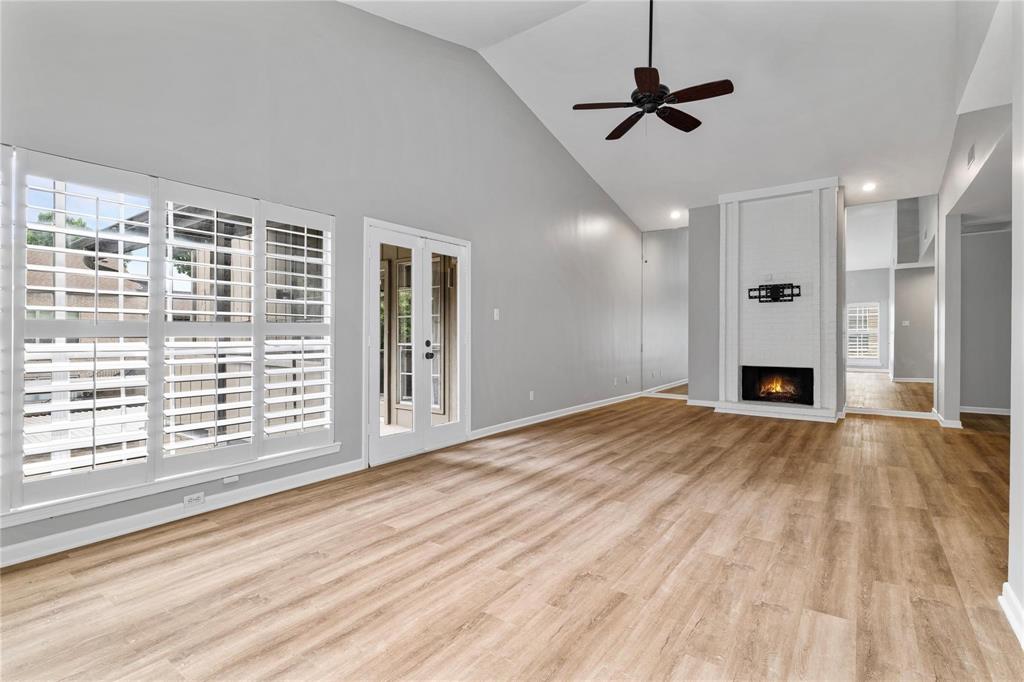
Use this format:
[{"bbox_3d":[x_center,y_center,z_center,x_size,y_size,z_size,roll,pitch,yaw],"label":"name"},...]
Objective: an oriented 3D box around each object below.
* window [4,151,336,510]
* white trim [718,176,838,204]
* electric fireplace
[{"bbox_3d":[-1.895,-0.068,2.837,0.100,1.750,1.698,1,1,38],"label":"window"},{"bbox_3d":[3.655,-2.064,6.311,1.420,0.136,0.090,1,1,35],"label":"white trim"},{"bbox_3d":[3.793,0.623,6.503,0.874,0.502,0.220,1,1,35],"label":"electric fireplace"}]

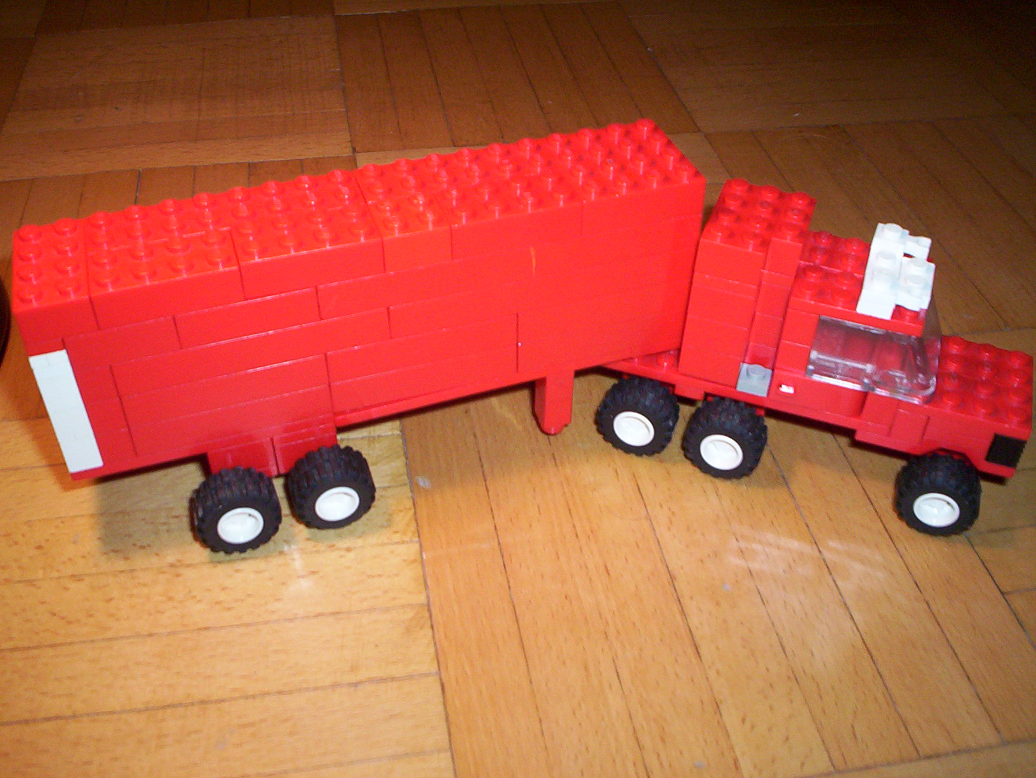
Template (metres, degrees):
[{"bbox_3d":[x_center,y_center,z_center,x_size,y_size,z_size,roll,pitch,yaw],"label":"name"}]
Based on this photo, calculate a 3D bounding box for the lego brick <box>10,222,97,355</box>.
[{"bbox_3d":[-0.104,-0.024,0.255,0.016,0.013,0.032,-12,42,-13],"label":"lego brick"}]

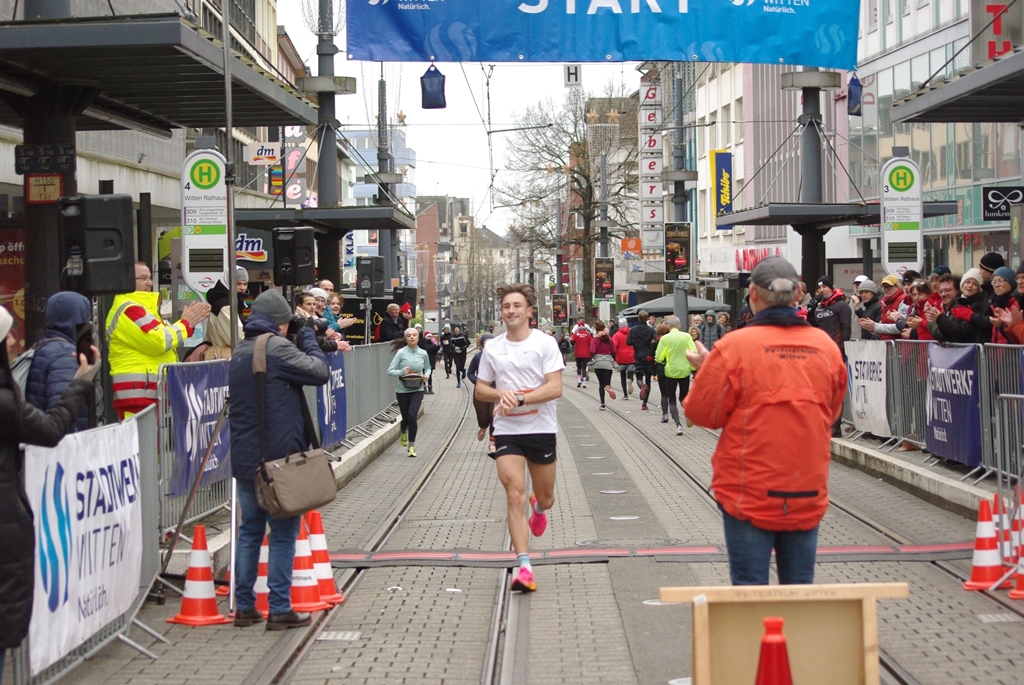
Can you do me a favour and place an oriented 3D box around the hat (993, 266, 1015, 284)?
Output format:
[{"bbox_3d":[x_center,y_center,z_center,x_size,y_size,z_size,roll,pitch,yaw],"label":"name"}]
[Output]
[{"bbox_3d":[4.109,-0.547,19.500,0.180,0.180,0.210,-1,0,45],"label":"hat"}]

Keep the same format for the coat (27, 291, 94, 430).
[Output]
[{"bbox_3d":[-2.647,0.175,13.600,0.360,0.920,0.480,-1,0,-30],"label":"coat"}]

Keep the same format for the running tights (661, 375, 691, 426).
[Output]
[{"bbox_3d":[2.381,0.825,33.800,0.420,0.780,0.500,-1,0,0],"label":"running tights"}]

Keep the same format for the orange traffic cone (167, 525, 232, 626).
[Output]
[{"bbox_3d":[-1.636,1.212,12.250,0.285,0.500,0.285,-1,0,45],"label":"orange traffic cone"}]

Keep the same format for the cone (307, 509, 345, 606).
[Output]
[{"bbox_3d":[-1.091,1.201,13.100,0.285,0.500,0.285,-1,0,12],"label":"cone"}]

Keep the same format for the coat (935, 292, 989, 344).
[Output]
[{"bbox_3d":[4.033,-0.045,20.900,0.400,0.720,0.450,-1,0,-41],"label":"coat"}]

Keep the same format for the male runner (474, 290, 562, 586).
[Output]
[{"bbox_3d":[0.044,0.546,13.700,0.530,1.770,0.800,-1,0,0],"label":"male runner"}]

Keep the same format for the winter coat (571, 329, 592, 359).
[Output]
[{"bbox_3d":[1.771,0.025,59.500,0.550,0.750,0.350,-1,0,0],"label":"winter coat"}]

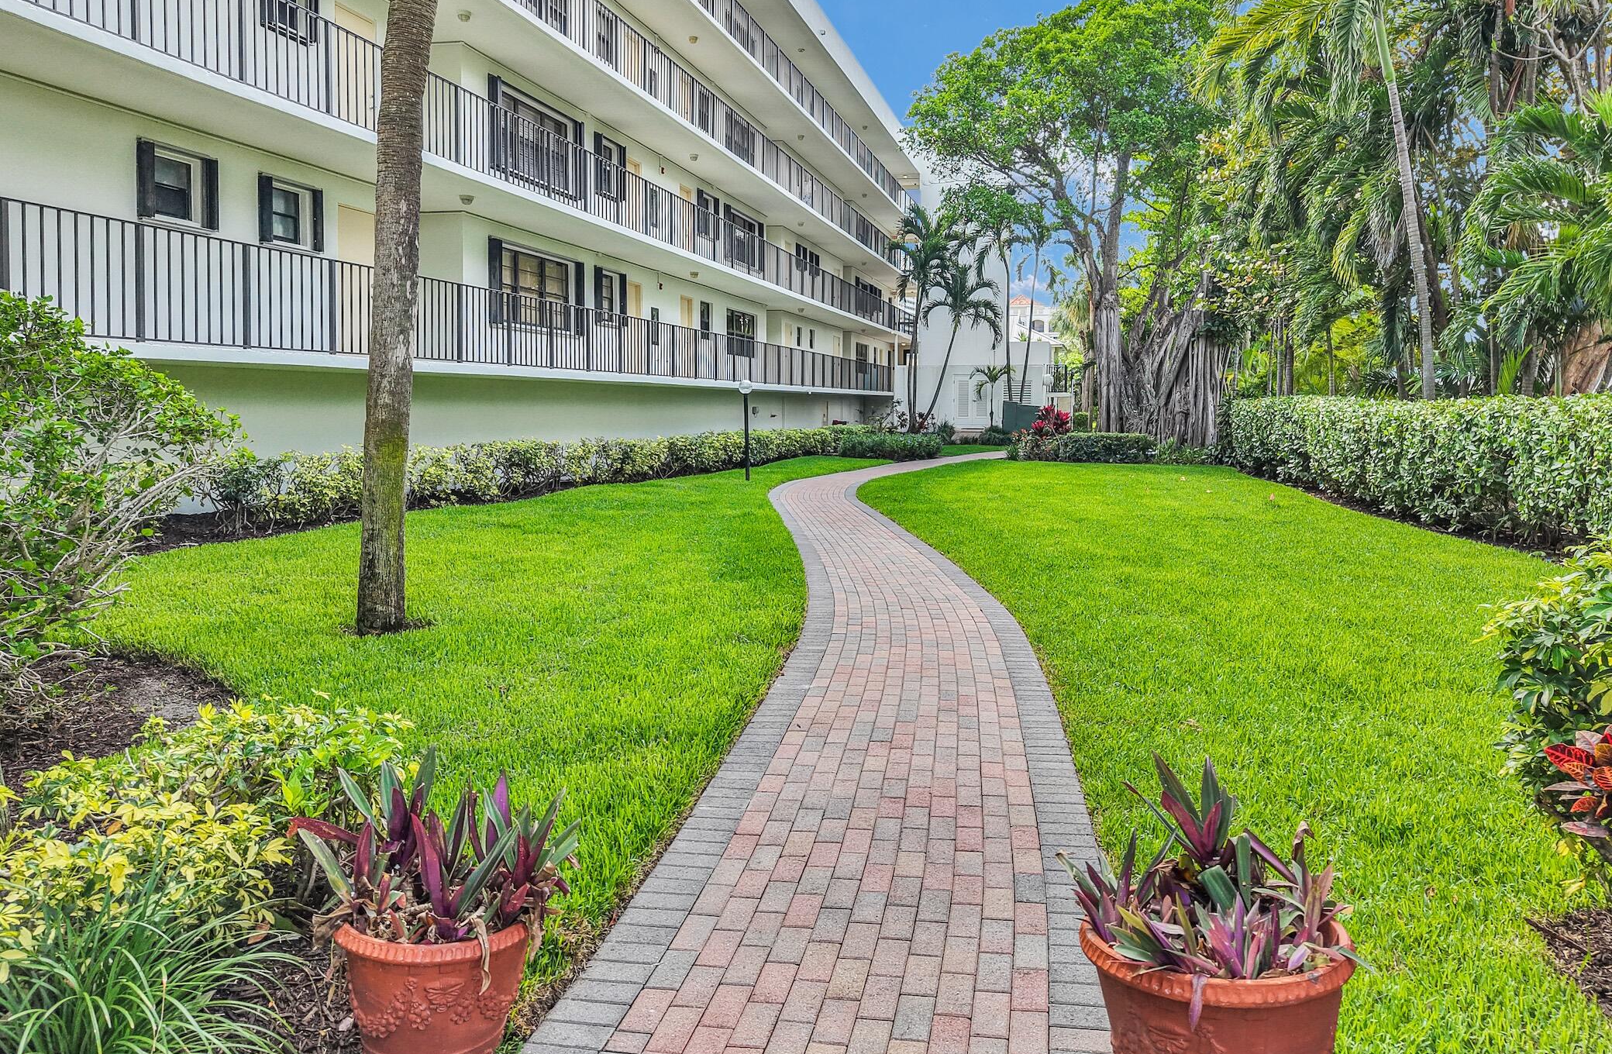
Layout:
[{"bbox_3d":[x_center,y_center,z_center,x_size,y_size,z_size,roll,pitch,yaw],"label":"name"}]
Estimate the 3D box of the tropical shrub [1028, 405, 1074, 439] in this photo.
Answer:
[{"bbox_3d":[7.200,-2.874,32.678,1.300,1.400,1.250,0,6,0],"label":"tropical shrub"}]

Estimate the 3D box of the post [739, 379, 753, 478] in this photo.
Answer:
[{"bbox_3d":[-1.270,-2.030,24.019,0.300,2.180,0.300,0,6,0],"label":"post"}]

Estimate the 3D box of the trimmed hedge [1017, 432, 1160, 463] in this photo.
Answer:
[{"bbox_3d":[8.000,-2.246,32.240,4.000,0.920,1.200,2,6,15],"label":"trimmed hedge"}]

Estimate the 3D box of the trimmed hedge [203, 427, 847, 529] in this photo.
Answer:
[{"bbox_3d":[-3.350,-1.650,26.471,1.100,0.920,26.000,2,6,17],"label":"trimmed hedge"}]

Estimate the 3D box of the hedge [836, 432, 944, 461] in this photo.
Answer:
[{"bbox_3d":[2.500,-2.329,33.136,3.200,0.900,1.400,1,6,6],"label":"hedge"}]

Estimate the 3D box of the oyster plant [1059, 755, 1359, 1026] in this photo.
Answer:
[{"bbox_3d":[0.845,0.711,2.366,0.570,0.420,0.560,2,6,20],"label":"oyster plant"}]

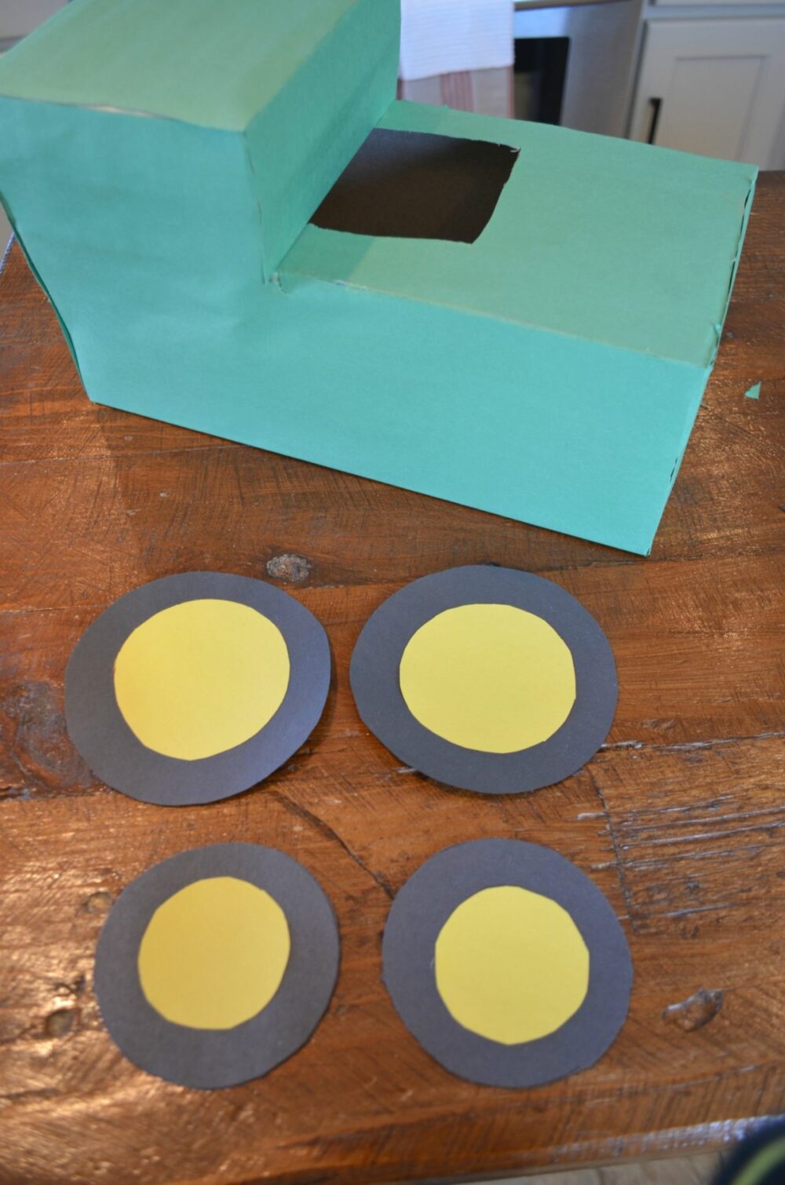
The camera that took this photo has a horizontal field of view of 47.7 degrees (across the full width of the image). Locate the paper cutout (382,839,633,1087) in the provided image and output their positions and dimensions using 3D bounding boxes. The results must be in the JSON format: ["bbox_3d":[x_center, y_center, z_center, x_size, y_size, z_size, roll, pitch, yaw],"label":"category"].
[{"bbox_3d":[0.049,0.155,0.382,0.107,0.005,0.102,-2,55,0],"label":"paper cutout"}]

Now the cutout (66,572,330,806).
[{"bbox_3d":[-0.102,0.043,0.465,0.139,0.006,0.140,-2,55,0],"label":"cutout"}]

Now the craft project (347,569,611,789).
[{"bbox_3d":[0.047,0.038,0.463,0.139,0.006,0.139,-2,55,0],"label":"craft project"}]

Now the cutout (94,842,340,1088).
[{"bbox_3d":[-0.076,0.158,0.384,0.106,0.005,0.100,-2,55,0],"label":"cutout"}]

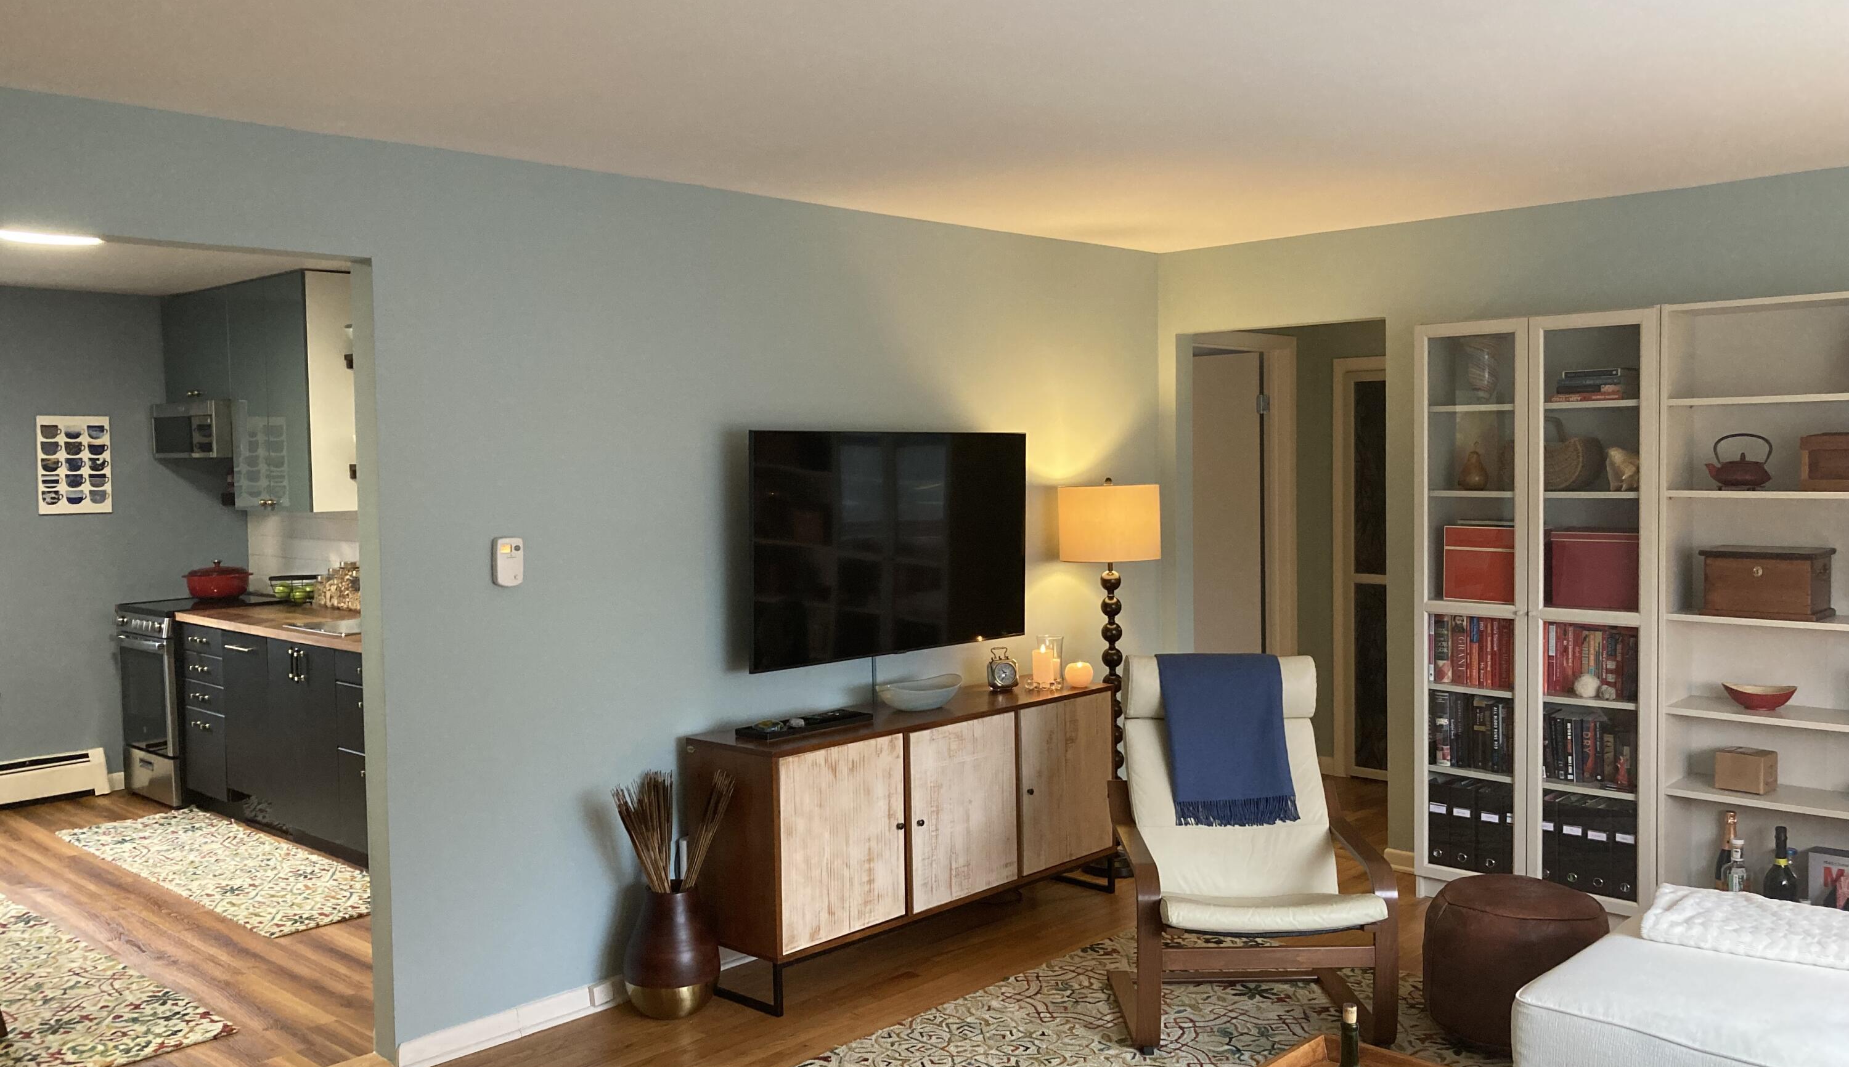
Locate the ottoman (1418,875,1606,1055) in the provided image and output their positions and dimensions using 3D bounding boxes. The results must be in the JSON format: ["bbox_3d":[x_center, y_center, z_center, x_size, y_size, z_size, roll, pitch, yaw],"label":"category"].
[{"bbox_3d":[1.604,1.151,4.046,0.485,0.400,0.485,2,4,44],"label":"ottoman"}]

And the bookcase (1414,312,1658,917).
[{"bbox_3d":[2.107,0.286,5.057,0.800,2.020,0.300,2,4,44],"label":"bookcase"}]

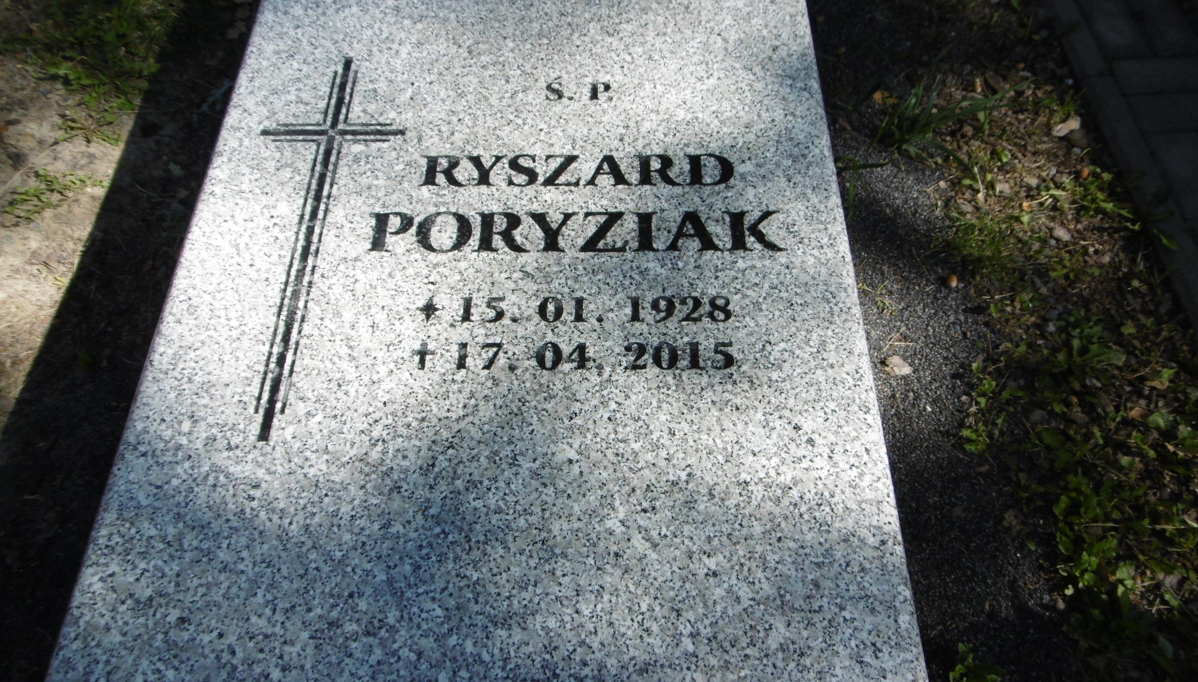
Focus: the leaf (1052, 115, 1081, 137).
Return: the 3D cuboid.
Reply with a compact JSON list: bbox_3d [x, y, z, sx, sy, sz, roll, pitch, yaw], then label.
[{"bbox_3d":[0.912,-0.415,1.614,0.070,0.018,0.032,-30,64,-16],"label":"leaf"}]

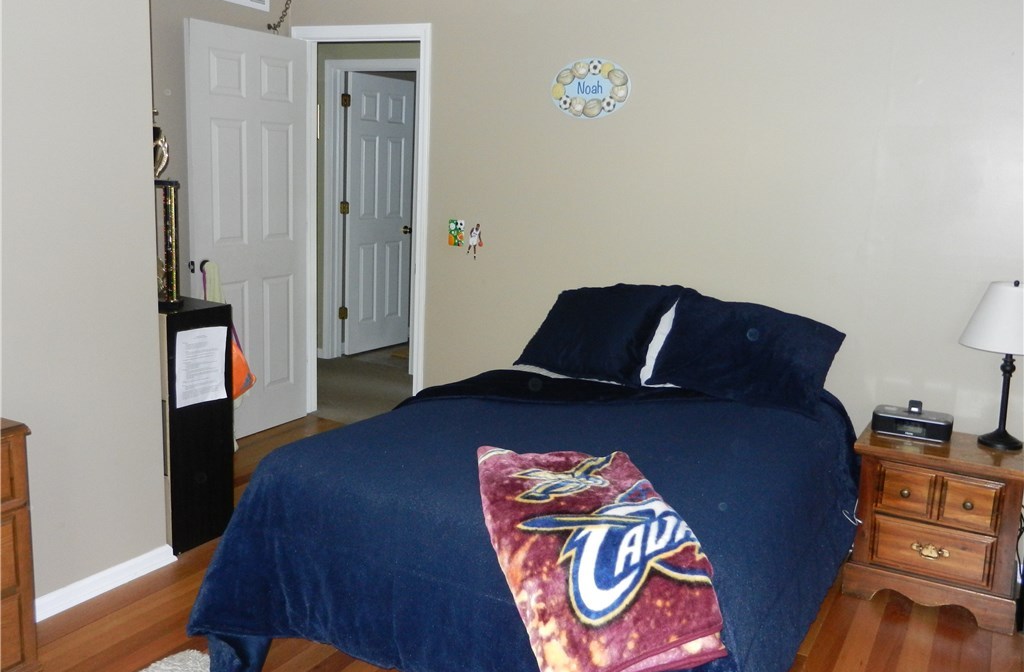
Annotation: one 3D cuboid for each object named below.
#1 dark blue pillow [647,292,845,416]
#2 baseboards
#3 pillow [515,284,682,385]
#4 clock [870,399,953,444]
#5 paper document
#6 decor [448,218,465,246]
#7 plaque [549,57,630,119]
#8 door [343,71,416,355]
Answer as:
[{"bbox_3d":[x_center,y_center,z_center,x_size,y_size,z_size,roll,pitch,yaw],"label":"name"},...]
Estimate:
[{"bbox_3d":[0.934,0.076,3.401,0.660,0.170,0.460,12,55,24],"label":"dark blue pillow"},{"bbox_3d":[-1.344,0.809,2.873,0.018,0.078,0.525,9,13,29],"label":"baseboards"},{"bbox_3d":[0.369,-0.024,3.672,0.600,0.170,0.460,9,54,31],"label":"pillow"},{"bbox_3d":[1.446,0.302,3.105,0.262,0.120,0.130,7,12,23],"label":"clock"},{"bbox_3d":[-1.140,0.116,3.168,0.012,0.275,0.218,9,11,31],"label":"paper document"},{"bbox_3d":[-0.279,-0.519,4.339,0.094,0.132,0.010,8,12,26],"label":"decor"},{"bbox_3d":[0.358,-1.124,3.902,0.391,0.270,0.013,8,12,26],"label":"plaque"},{"bbox_3d":[-0.997,-0.903,6.514,0.040,2.030,0.730,10,13,33],"label":"door"}]

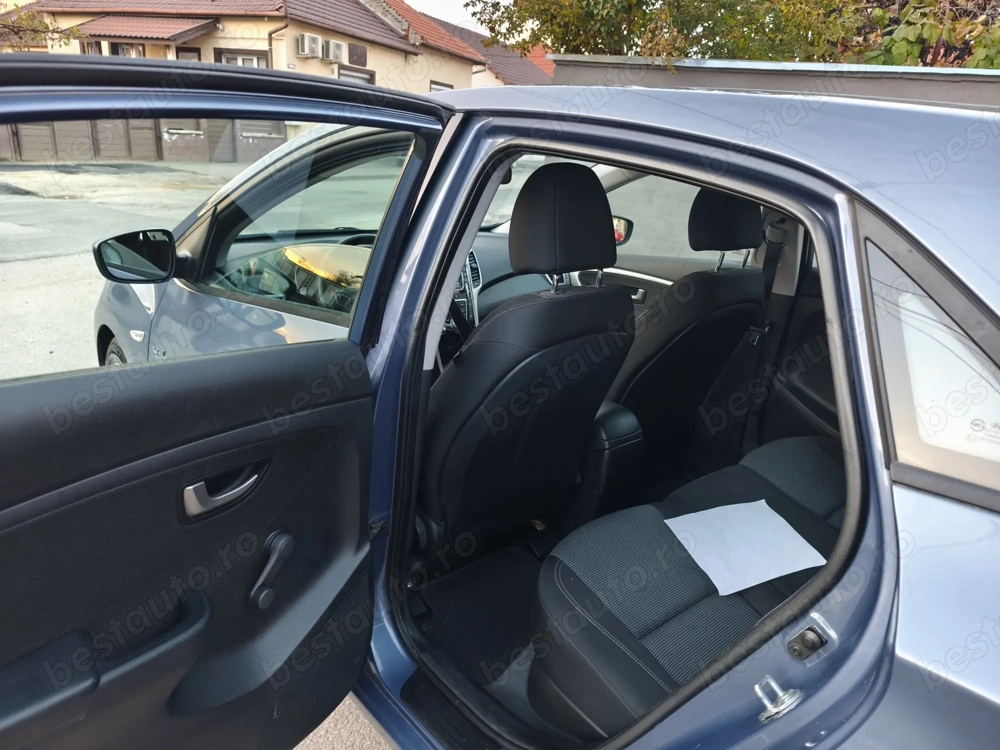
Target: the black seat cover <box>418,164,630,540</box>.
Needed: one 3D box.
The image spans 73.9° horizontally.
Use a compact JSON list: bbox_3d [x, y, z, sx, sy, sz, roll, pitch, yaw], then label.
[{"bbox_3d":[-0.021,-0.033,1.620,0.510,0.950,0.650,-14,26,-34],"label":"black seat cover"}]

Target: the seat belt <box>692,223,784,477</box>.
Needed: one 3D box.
[{"bbox_3d":[0.779,-0.086,2.185,0.130,0.820,0.220,-14,26,-34],"label":"seat belt"}]

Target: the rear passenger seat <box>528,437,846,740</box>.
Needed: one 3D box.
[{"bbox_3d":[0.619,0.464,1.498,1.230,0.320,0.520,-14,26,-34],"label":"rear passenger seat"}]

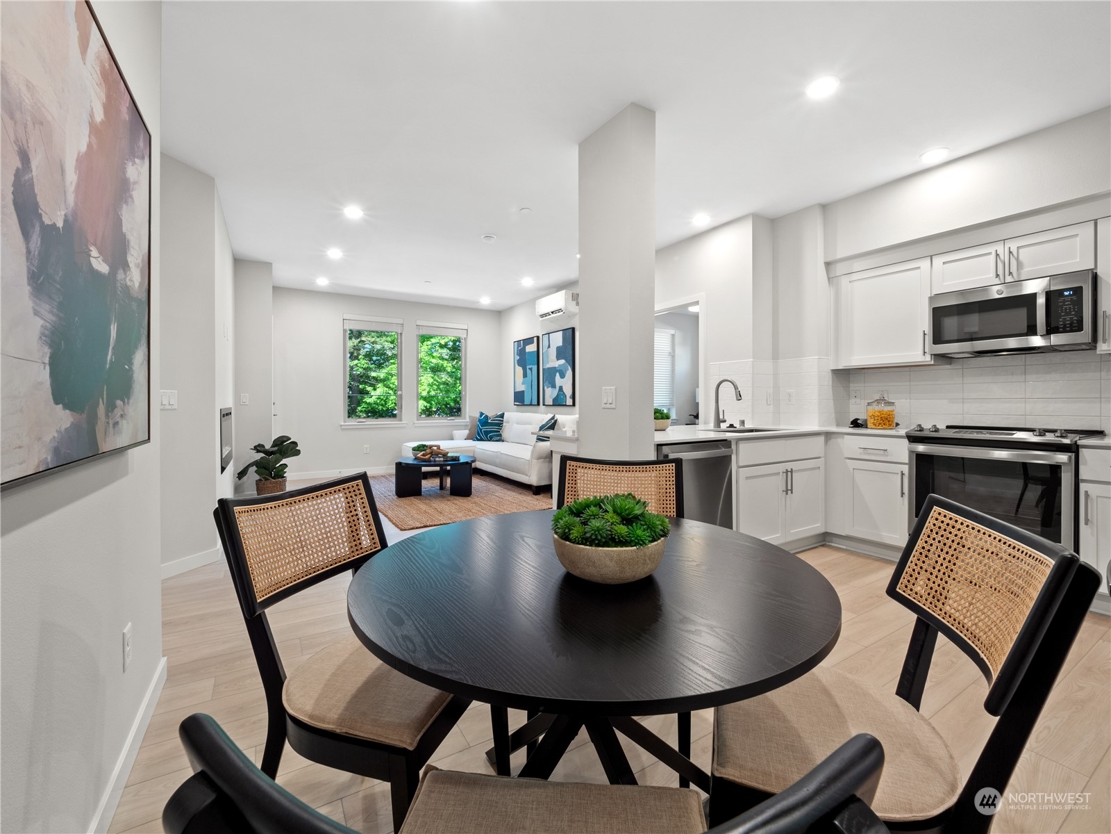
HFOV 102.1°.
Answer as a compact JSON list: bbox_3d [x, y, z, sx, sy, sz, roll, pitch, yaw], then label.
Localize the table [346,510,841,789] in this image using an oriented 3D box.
[{"bbox_3d":[0.073,0.705,1.058,1.000,0.750,1.000,0,1,0],"label":"table"}]

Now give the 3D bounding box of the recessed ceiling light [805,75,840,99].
[{"bbox_3d":[1.446,-1.768,2.425,0.155,0.030,0.155,0,2,0],"label":"recessed ceiling light"}]

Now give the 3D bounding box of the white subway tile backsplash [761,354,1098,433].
[{"bbox_3d":[2.676,-0.186,3.394,0.480,0.570,1.850,-1,2,-32],"label":"white subway tile backsplash"}]

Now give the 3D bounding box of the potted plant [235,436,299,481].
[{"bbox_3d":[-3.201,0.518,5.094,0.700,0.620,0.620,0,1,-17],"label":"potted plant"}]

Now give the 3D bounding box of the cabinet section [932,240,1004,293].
[{"bbox_3d":[2.951,-1.013,3.167,0.320,0.292,0.379,-1,1,-33],"label":"cabinet section"}]

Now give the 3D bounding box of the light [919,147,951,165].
[{"bbox_3d":[2.615,-1.792,3.092,0.160,0.030,0.160,-1,2,-32],"label":"light"}]

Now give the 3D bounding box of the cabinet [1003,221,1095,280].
[{"bbox_3d":[3.157,-1.002,2.842,0.340,0.280,0.376,-1,2,-32],"label":"cabinet"}]

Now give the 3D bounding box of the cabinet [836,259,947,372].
[{"bbox_3d":[2.654,-0.775,3.557,0.330,0.750,0.660,-1,2,-32],"label":"cabinet"}]

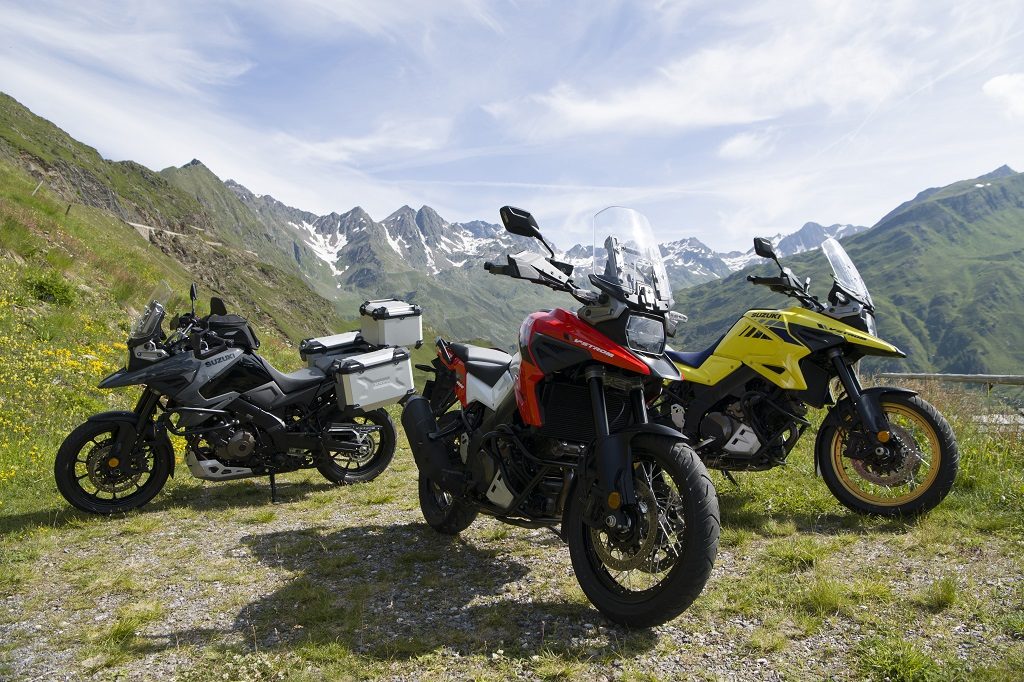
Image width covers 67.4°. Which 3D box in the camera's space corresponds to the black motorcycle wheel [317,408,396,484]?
[{"bbox_3d":[-1.141,0.747,5.588,0.642,0.642,0.150,-1,10,-33],"label":"black motorcycle wheel"}]

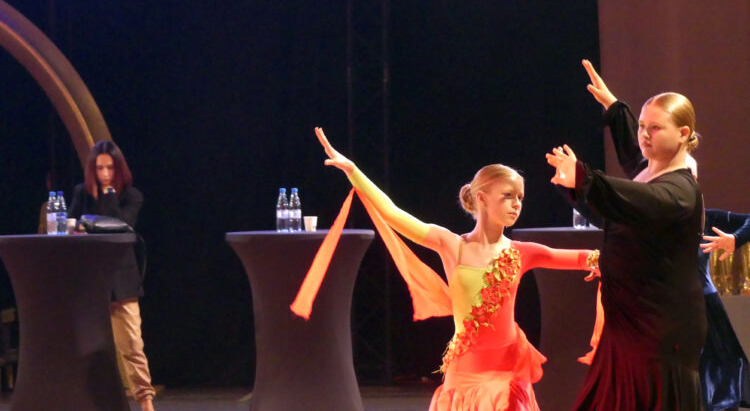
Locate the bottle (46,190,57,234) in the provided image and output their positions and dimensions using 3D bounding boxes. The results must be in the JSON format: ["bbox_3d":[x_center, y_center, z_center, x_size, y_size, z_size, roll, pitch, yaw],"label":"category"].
[{"bbox_3d":[-1.748,0.039,23.500,0.066,0.236,0.066,-1,1,0],"label":"bottle"}]

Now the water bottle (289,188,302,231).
[{"bbox_3d":[-0.424,0.027,23.200,0.066,0.236,0.066,-1,1,0],"label":"water bottle"}]

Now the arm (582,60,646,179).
[{"bbox_3d":[0.827,-0.292,14.900,0.170,0.430,0.200,-26,6,-10],"label":"arm"}]

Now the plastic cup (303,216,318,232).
[{"bbox_3d":[-0.343,0.102,23.200,0.076,0.083,0.076,-1,1,0],"label":"plastic cup"}]

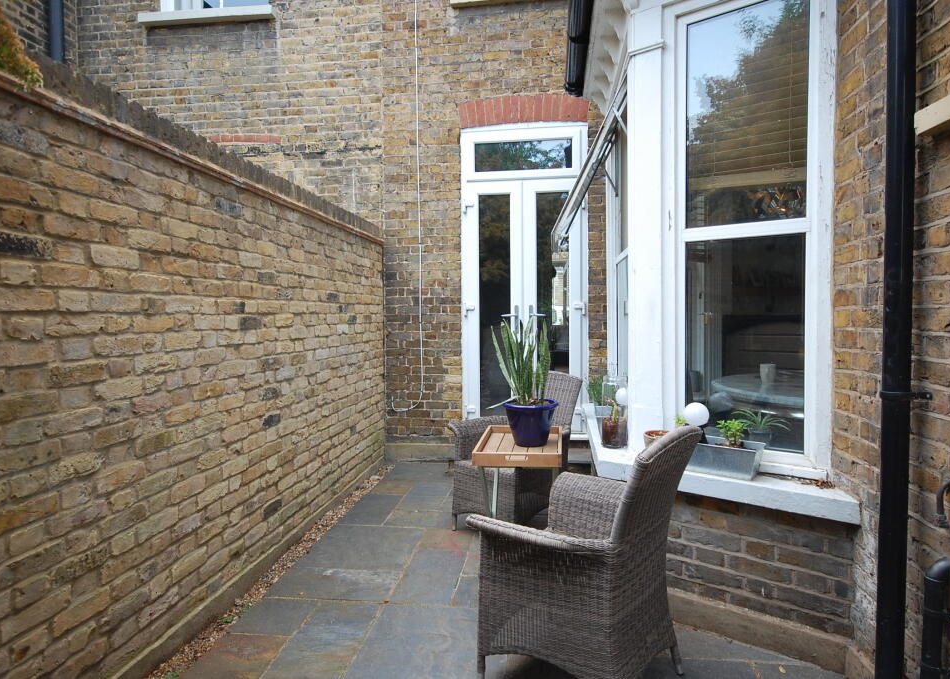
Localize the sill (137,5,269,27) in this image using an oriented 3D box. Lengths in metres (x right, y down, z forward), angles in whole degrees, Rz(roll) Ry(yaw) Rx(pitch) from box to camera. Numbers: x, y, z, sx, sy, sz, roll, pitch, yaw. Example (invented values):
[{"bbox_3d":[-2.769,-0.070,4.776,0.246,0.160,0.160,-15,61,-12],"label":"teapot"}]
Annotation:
[{"bbox_3d":[-2.442,-2.950,5.484,1.296,0.080,0.170,0,2,8],"label":"sill"}]

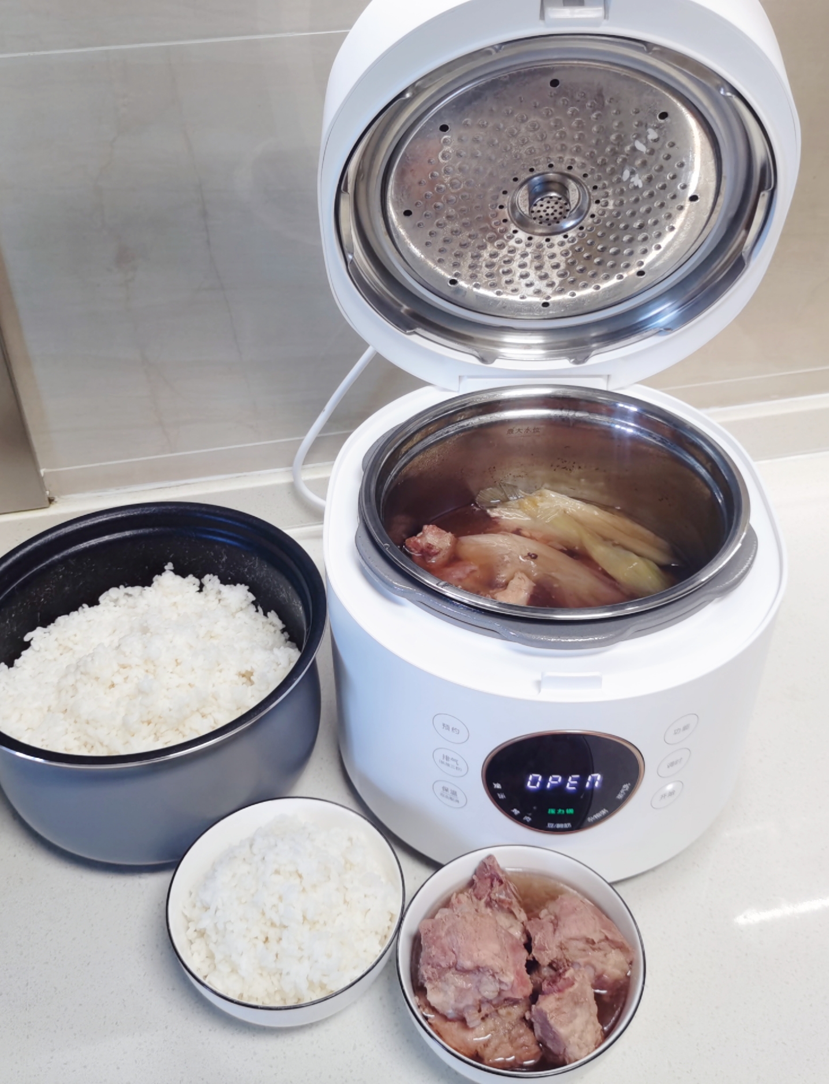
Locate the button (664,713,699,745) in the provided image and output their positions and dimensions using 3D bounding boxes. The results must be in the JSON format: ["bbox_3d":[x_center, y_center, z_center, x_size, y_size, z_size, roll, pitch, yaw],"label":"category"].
[{"bbox_3d":[0.142,0.099,0.599,0.021,0.021,0.003,-18,43,-20],"label":"button"}]

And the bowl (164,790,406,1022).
[{"bbox_3d":[-0.069,0.213,0.621,0.124,0.063,0.124,0,40,0],"label":"bowl"}]

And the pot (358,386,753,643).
[{"bbox_3d":[0.080,0.019,0.688,0.225,0.132,0.225,0,40,0],"label":"pot"}]

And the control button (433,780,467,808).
[{"bbox_3d":[0.020,0.142,0.634,0.021,0.021,0.003,18,43,20],"label":"control button"}]

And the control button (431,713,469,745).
[{"bbox_3d":[0.020,0.099,0.599,0.021,0.021,0.003,18,43,20],"label":"control button"}]

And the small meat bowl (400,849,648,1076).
[{"bbox_3d":[0.054,0.231,0.591,0.124,0.063,0.124,0,40,0],"label":"small meat bowl"}]

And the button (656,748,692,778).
[{"bbox_3d":[0.142,0.121,0.617,0.021,0.021,0.003,-18,43,-20],"label":"button"}]

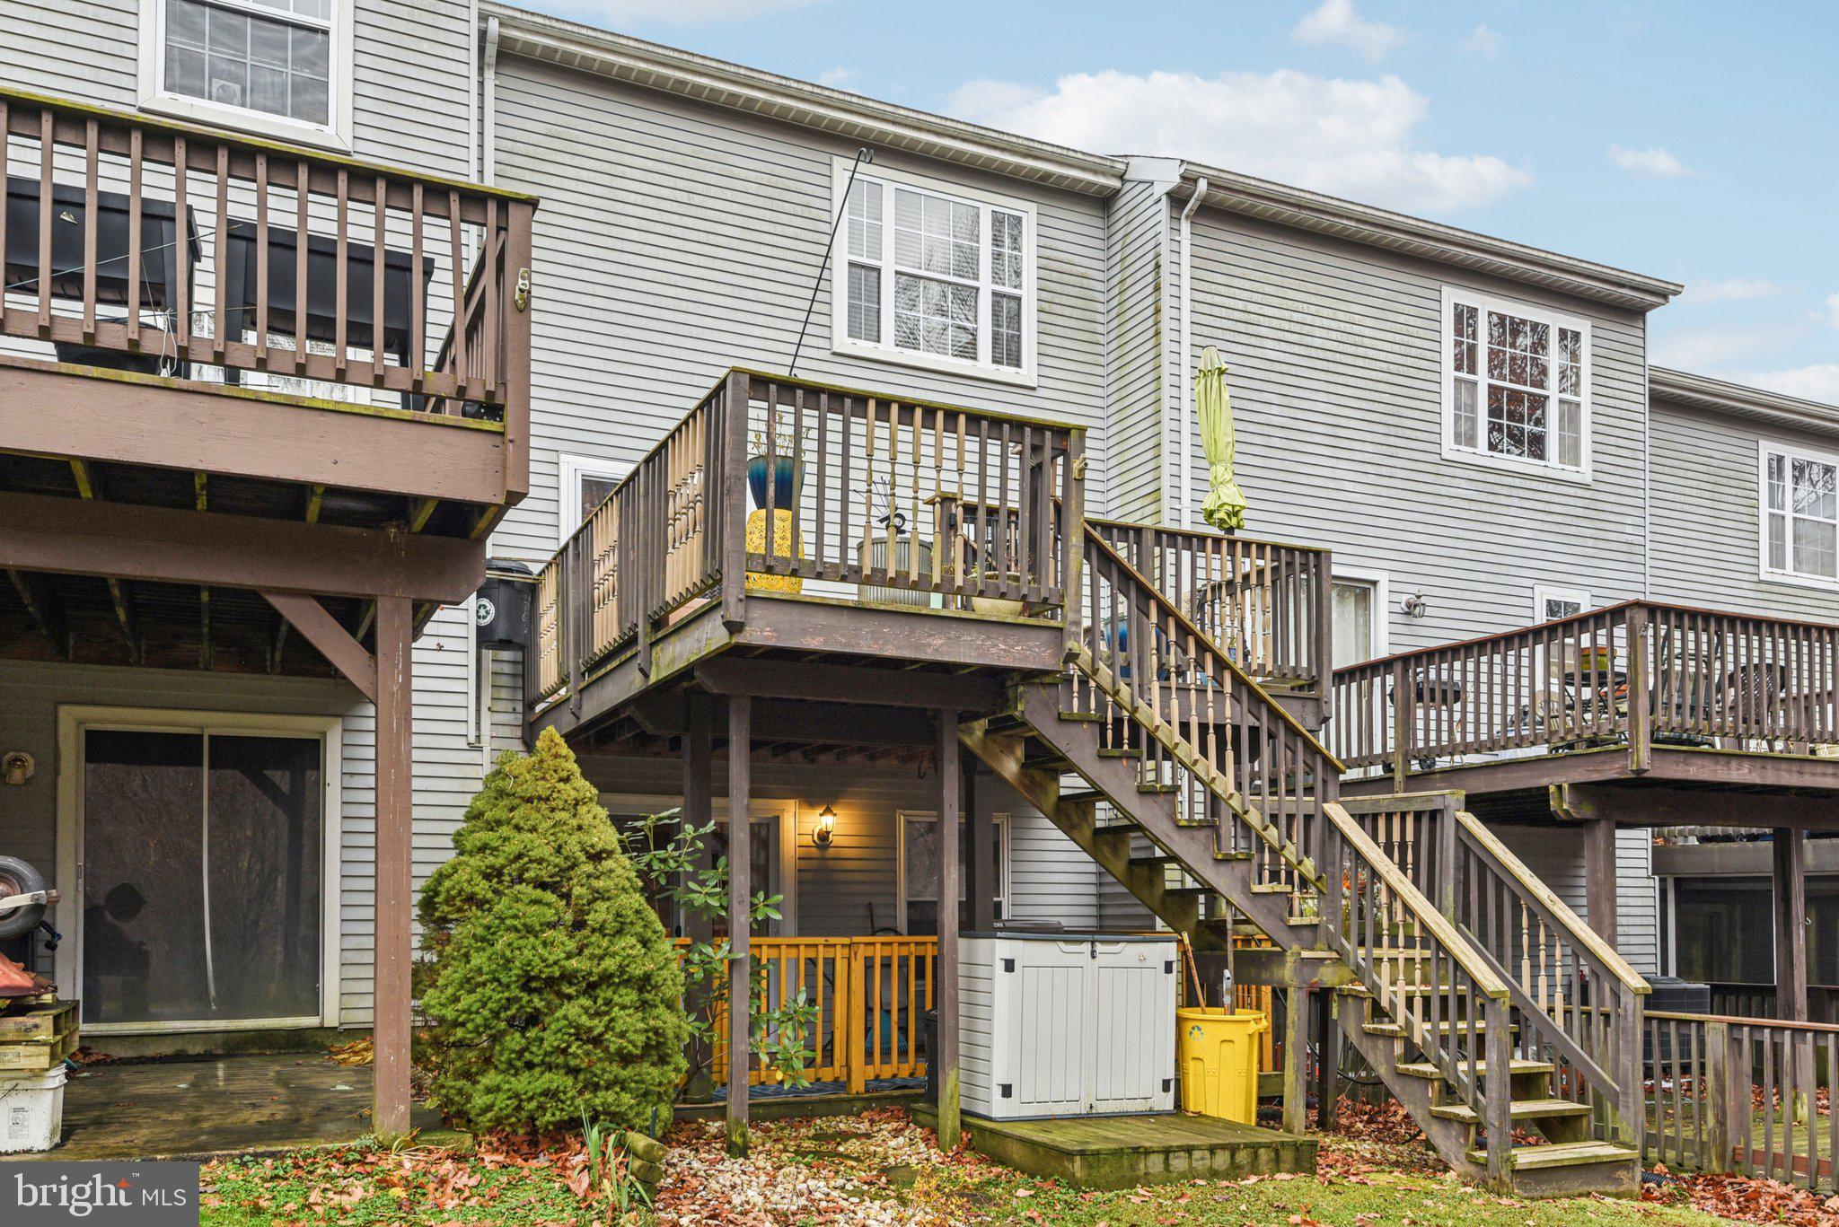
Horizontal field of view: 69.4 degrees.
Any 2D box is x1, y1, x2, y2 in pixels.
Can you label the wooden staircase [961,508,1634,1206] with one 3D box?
[{"bbox_3d":[2.200,1.480,8.050,3.550,3.780,2.280,4,-9,-25],"label":"wooden staircase"}]

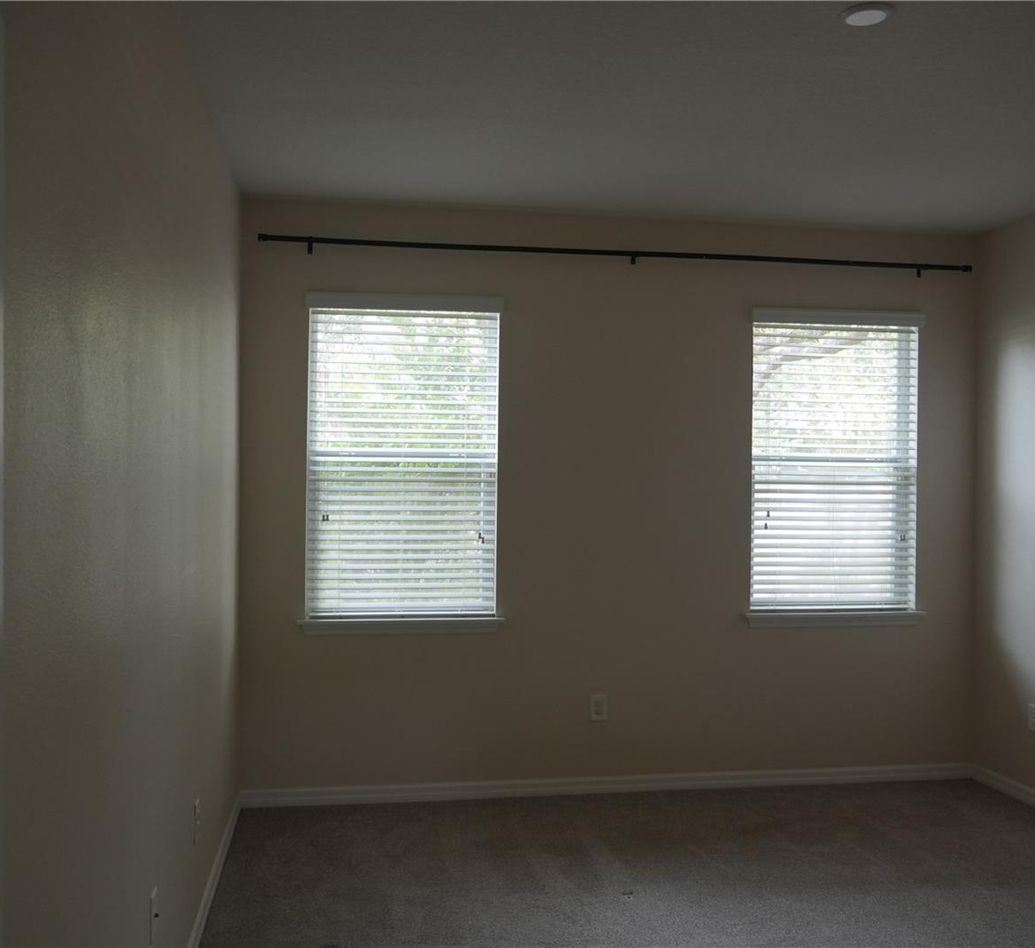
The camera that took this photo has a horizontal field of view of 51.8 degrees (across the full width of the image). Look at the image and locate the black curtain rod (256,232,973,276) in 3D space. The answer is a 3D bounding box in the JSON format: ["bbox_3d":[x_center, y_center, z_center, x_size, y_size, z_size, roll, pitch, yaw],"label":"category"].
[{"bbox_3d":[0.564,-1.040,5.153,3.527,0.062,0.095,1,0,-10],"label":"black curtain rod"}]

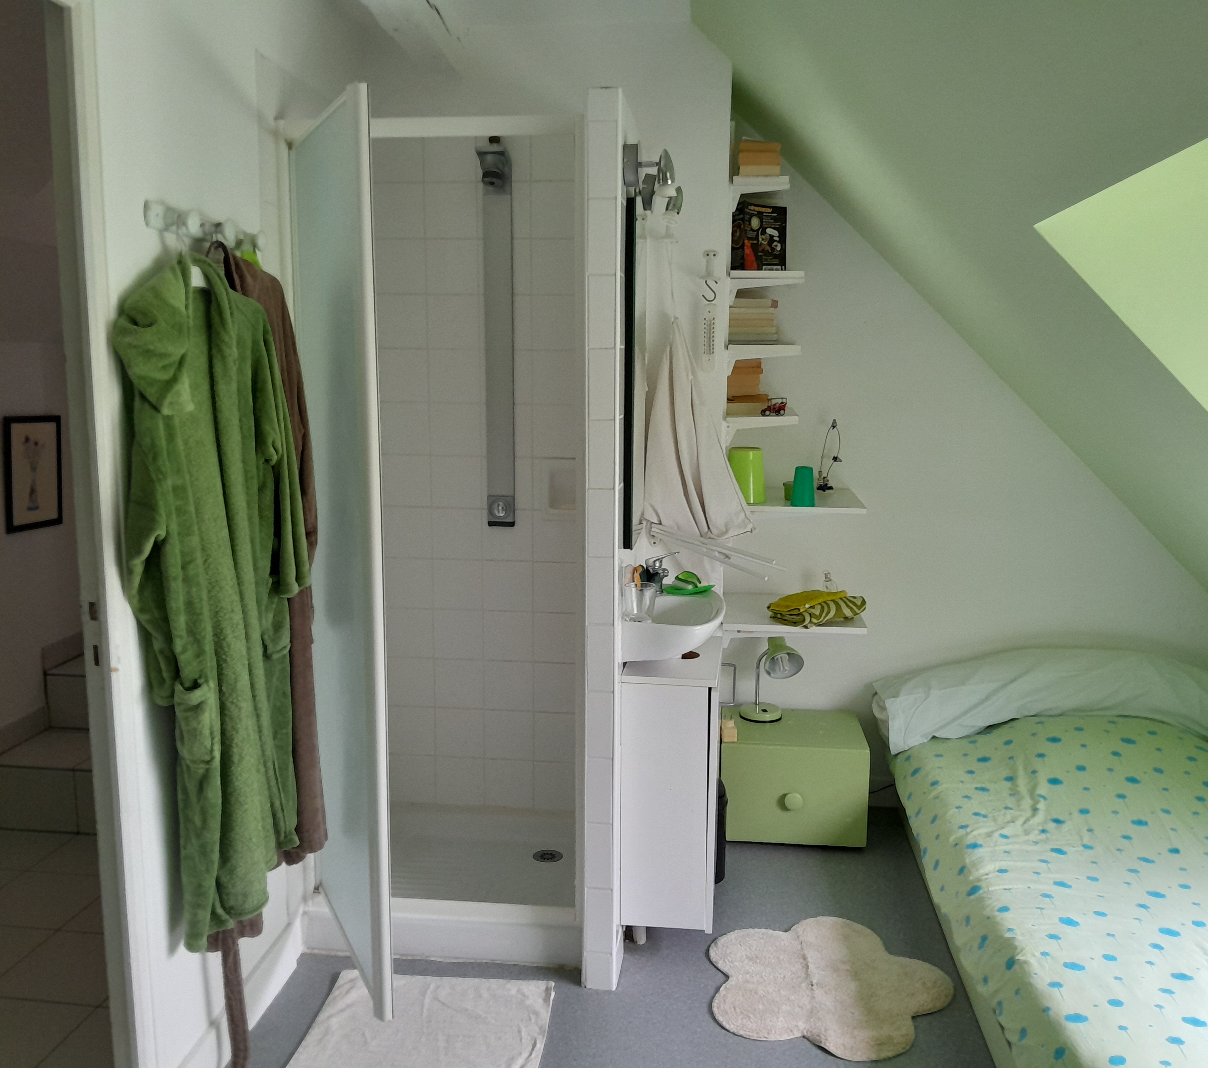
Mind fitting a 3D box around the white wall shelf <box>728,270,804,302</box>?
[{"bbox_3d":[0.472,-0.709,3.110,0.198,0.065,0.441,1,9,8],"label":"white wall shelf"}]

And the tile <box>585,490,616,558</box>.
[{"bbox_3d":[-0.006,-0.022,2.326,0.062,0.150,0.012,1,9,8],"label":"tile"}]

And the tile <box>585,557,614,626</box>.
[{"bbox_3d":[-0.006,0.127,2.354,0.065,0.155,0.012,1,9,7],"label":"tile"}]

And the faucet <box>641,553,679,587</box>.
[{"bbox_3d":[0.146,0.102,2.743,0.105,0.110,0.050,3,9,16],"label":"faucet"}]

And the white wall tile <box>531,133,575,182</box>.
[{"bbox_3d":[-0.123,-1.046,2.942,0.150,0.150,0.010,1,8,6],"label":"white wall tile"}]

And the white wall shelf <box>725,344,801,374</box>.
[{"bbox_3d":[0.466,-0.515,3.150,0.203,0.073,0.410,1,9,7],"label":"white wall shelf"}]

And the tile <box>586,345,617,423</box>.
[{"bbox_3d":[-0.004,-0.319,2.282,0.062,0.150,0.012,1,9,8],"label":"tile"}]

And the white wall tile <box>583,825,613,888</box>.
[{"bbox_3d":[-0.010,0.735,2.438,0.062,0.150,0.012,1,9,8],"label":"white wall tile"}]

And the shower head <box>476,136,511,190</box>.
[{"bbox_3d":[-0.299,-1.002,2.889,0.080,0.125,0.105,1,9,8],"label":"shower head"}]

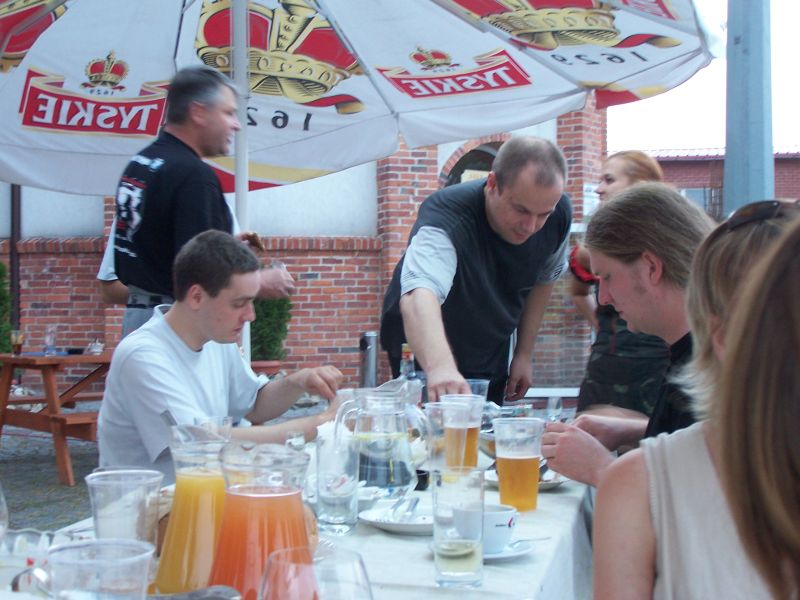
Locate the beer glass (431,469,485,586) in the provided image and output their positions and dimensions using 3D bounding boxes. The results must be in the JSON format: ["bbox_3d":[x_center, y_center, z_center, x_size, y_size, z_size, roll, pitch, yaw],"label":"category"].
[{"bbox_3d":[0.074,0.288,1.733,0.066,0.143,0.066,0,2,0],"label":"beer glass"}]

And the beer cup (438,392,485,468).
[{"bbox_3d":[0.118,0.258,2.617,0.087,0.142,0.087,0,2,0],"label":"beer cup"}]

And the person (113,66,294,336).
[{"bbox_3d":[-0.563,0.210,3.880,0.480,1.740,0.520,-1,2,-25],"label":"person"}]

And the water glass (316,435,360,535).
[{"bbox_3d":[-0.093,0.279,2.062,0.066,0.140,0.066,0,2,0],"label":"water glass"}]

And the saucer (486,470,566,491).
[{"bbox_3d":[0.224,0.323,2.448,0.152,0.022,0.152,0,2,0],"label":"saucer"}]

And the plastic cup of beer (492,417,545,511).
[{"bbox_3d":[0.196,0.270,2.254,0.086,0.142,0.086,0,2,0],"label":"plastic cup of beer"}]

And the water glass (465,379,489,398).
[{"bbox_3d":[0.151,0.246,2.936,0.086,0.142,0.086,0,2,0],"label":"water glass"}]

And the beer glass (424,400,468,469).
[{"bbox_3d":[0.086,0.262,2.495,0.085,0.142,0.085,0,2,0],"label":"beer glass"}]

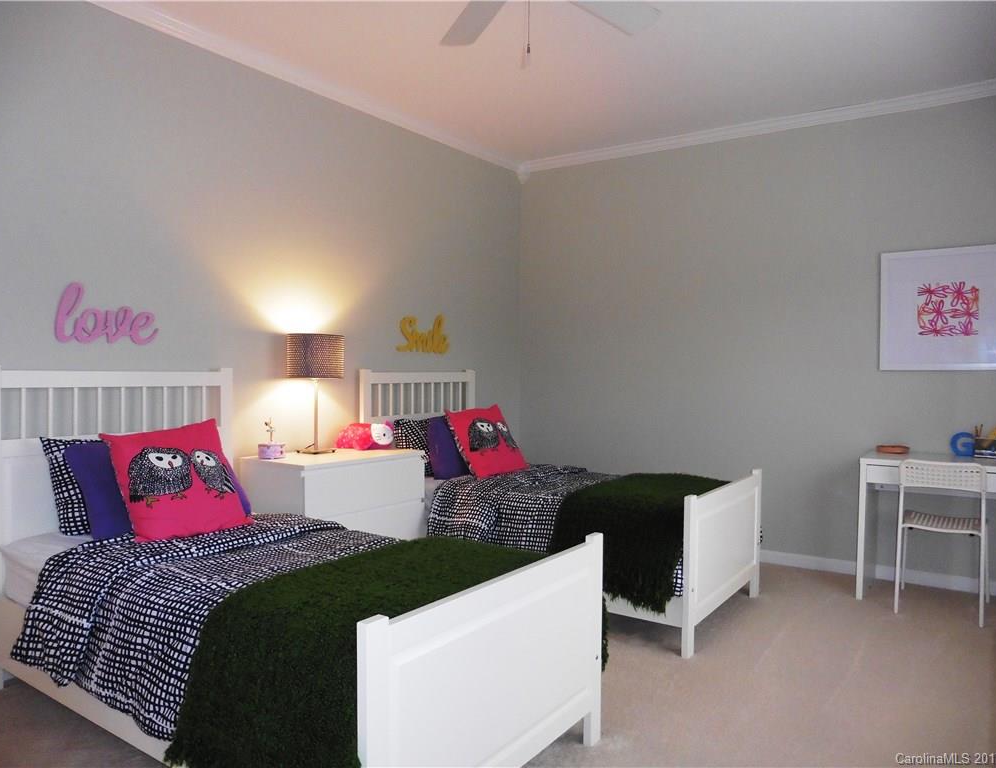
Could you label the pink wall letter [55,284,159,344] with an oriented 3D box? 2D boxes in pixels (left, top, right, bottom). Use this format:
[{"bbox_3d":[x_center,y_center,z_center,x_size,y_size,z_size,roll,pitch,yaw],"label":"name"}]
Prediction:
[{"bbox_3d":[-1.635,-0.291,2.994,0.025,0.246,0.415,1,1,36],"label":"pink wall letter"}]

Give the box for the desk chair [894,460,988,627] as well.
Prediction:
[{"bbox_3d":[2.262,0.758,3.616,0.390,0.770,0.480,1,1,36],"label":"desk chair"}]

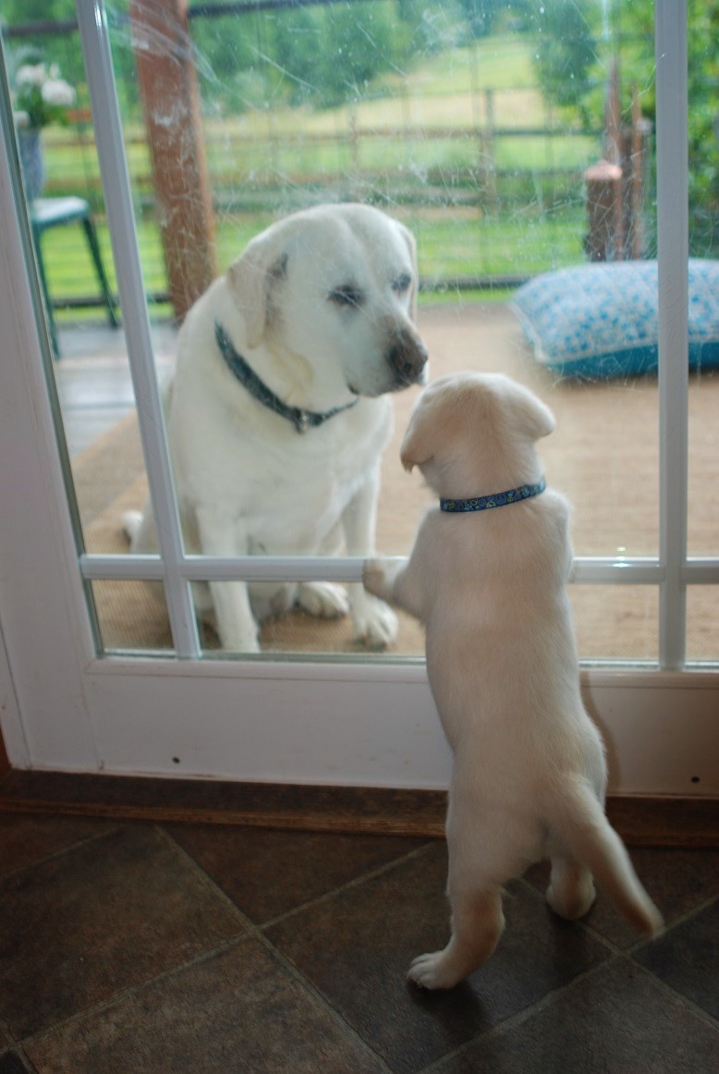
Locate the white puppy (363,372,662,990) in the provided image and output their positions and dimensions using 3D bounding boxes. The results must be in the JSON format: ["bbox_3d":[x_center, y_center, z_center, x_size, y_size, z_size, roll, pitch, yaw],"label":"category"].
[{"bbox_3d":[0.155,0.147,1.385,0.300,0.635,0.370,-4,22,3],"label":"white puppy"}]

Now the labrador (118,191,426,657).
[{"bbox_3d":[-0.201,-0.200,2.193,0.440,0.750,0.740,-10,22,-14],"label":"labrador"}]

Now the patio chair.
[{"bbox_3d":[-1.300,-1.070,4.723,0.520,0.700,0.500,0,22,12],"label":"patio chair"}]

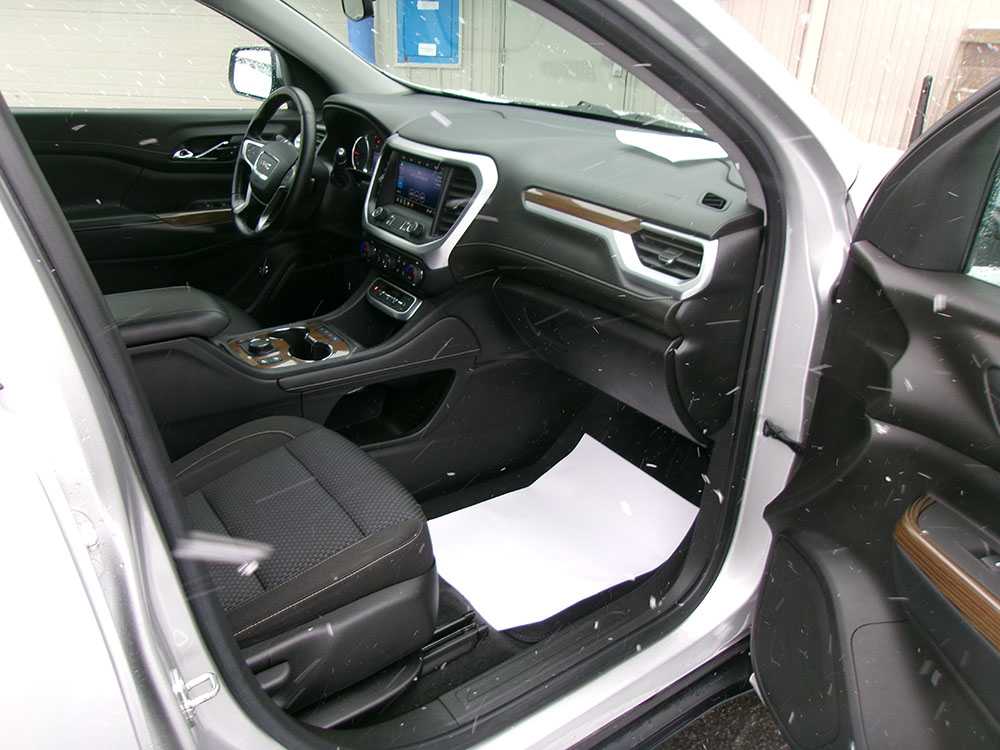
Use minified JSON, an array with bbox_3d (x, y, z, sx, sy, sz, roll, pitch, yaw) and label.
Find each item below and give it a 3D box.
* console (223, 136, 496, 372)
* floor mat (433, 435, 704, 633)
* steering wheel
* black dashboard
[{"bbox_3d":[-0.314,-0.270,1.660,0.560,0.450,0.340,-15,29,-34],"label":"console"},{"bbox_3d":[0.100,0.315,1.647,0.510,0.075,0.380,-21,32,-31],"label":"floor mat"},{"bbox_3d":[-0.531,-0.507,1.892,0.110,0.370,0.370,13,12,-42],"label":"steering wheel"},{"bbox_3d":[-0.007,-0.363,1.890,0.530,0.560,1.440,-15,29,-34],"label":"black dashboard"}]

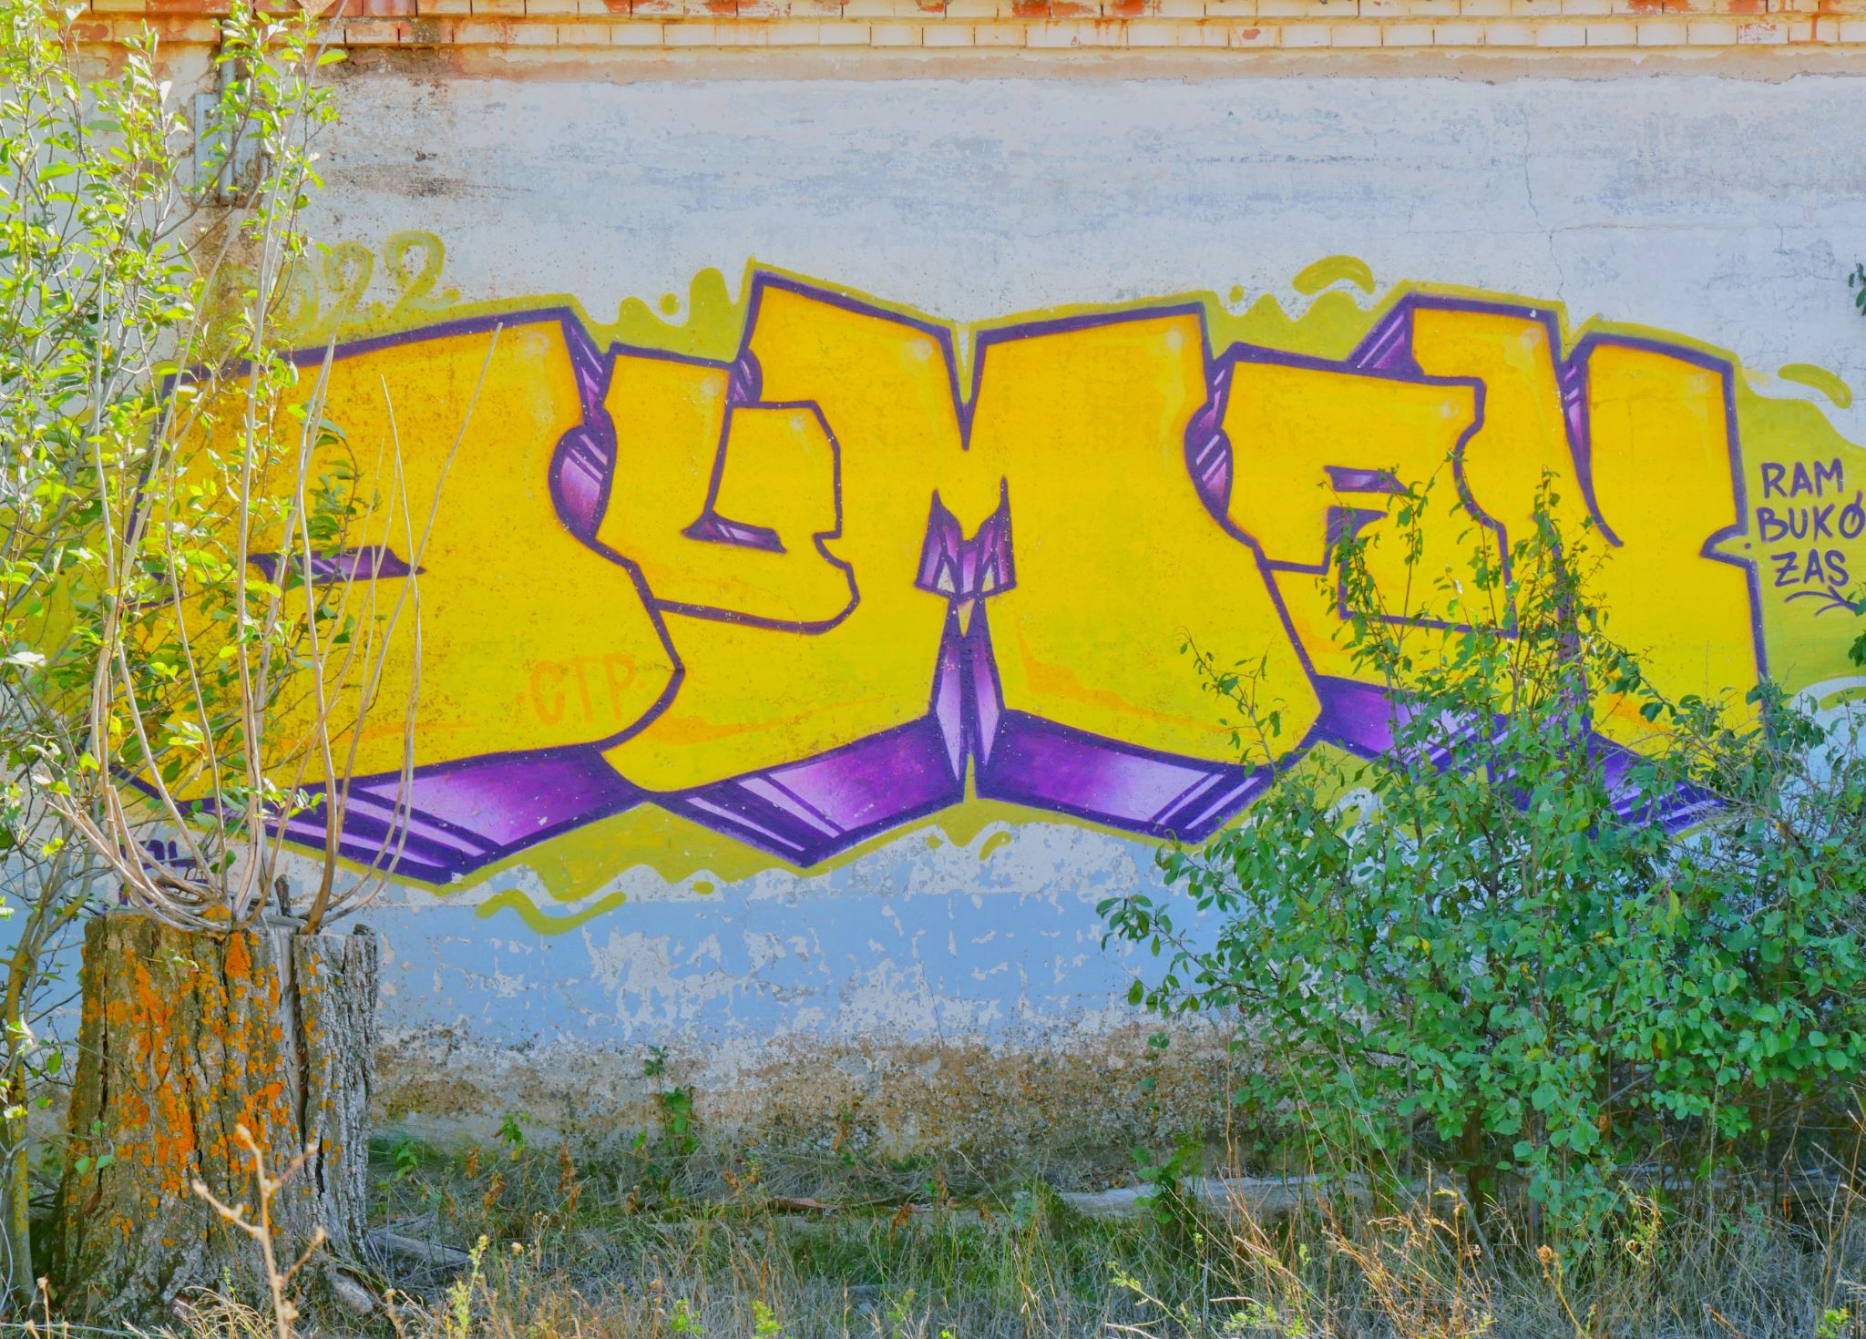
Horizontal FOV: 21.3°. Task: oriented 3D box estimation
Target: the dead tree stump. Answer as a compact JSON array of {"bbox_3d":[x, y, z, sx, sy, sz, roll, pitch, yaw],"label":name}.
[{"bbox_3d":[-1.405,0.858,9.720,0.610,0.760,0.580,0,1,-8],"label":"dead tree stump"}]

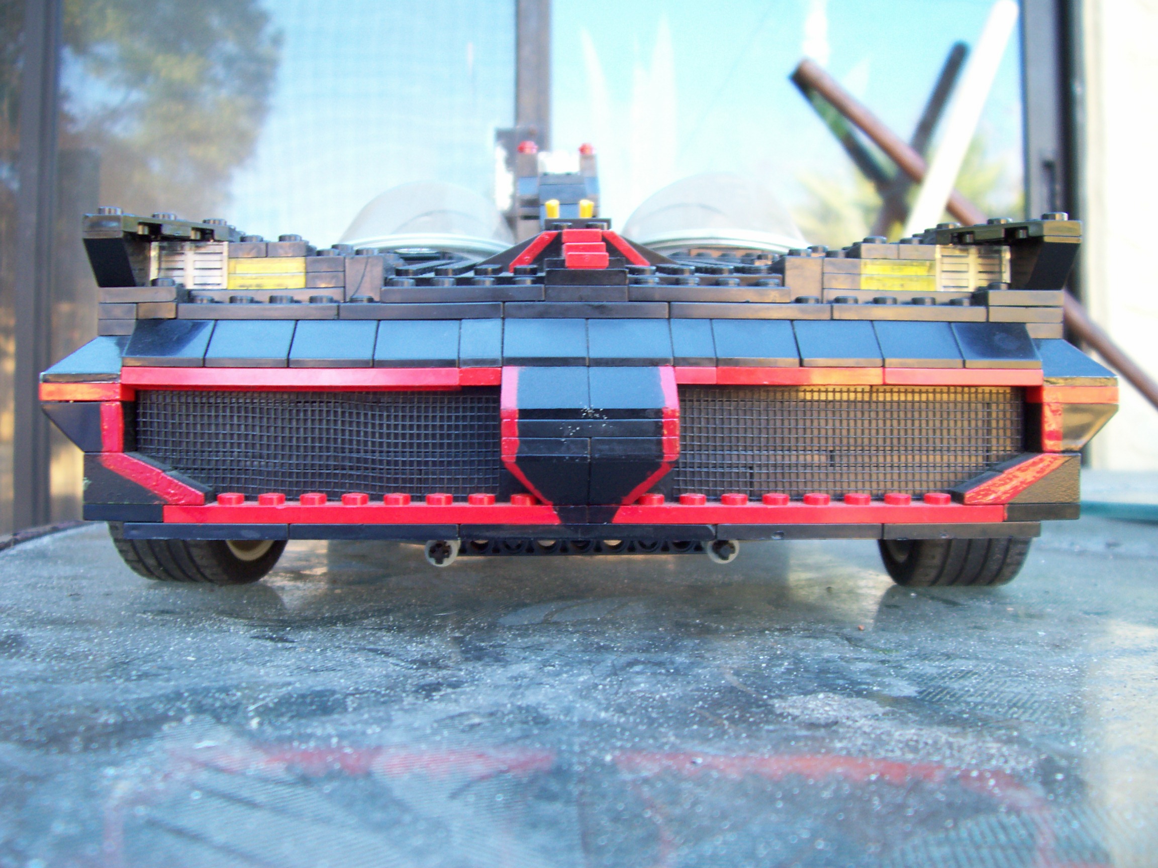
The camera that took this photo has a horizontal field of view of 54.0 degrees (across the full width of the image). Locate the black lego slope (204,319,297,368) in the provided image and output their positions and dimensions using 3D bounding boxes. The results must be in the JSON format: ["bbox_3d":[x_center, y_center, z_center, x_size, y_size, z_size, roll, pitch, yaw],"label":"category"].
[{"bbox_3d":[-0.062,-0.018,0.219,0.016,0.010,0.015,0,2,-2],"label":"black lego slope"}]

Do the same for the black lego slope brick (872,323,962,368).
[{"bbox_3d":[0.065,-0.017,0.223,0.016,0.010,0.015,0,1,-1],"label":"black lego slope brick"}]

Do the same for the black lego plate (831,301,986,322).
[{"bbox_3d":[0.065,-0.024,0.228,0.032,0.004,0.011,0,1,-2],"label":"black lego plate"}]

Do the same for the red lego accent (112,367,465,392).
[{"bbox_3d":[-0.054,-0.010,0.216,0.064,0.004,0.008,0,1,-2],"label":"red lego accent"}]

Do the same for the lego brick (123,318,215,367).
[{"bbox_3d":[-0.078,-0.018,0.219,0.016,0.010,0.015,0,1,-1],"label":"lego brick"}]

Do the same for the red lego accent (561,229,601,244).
[{"bbox_3d":[0.001,-0.042,0.243,0.008,0.003,0.008,0,1,-2],"label":"red lego accent"}]

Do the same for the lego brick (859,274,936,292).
[{"bbox_3d":[0.065,-0.031,0.235,0.016,0.003,0.008,0,1,-2],"label":"lego brick"}]

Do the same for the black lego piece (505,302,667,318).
[{"bbox_3d":[0.001,-0.024,0.228,0.032,0.003,0.011,0,1,-1],"label":"black lego piece"}]

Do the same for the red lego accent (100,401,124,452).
[{"bbox_3d":[-0.087,-0.001,0.213,0.005,0.010,0.005,0,1,-2],"label":"red lego accent"}]

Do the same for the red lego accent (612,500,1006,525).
[{"bbox_3d":[0.044,0.015,0.221,0.076,0.004,0.009,0,1,-1],"label":"red lego accent"}]

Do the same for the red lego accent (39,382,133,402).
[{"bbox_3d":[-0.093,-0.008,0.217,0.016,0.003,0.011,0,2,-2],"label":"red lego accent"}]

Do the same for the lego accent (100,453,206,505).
[{"bbox_3d":[-0.079,0.008,0.215,0.020,0.010,0.006,0,2,-2],"label":"lego accent"}]

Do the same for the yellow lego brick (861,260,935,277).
[{"bbox_3d":[0.065,-0.034,0.235,0.016,0.003,0.008,0,2,-2],"label":"yellow lego brick"}]

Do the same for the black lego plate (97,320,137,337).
[{"bbox_3d":[-0.089,-0.021,0.223,0.008,0.003,0.009,0,2,-2],"label":"black lego plate"}]

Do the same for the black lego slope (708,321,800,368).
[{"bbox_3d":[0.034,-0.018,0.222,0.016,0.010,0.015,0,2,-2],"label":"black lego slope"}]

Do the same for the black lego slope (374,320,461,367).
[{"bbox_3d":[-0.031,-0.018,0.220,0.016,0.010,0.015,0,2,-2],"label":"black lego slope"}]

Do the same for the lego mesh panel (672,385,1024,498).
[{"bbox_3d":[0.053,0.002,0.224,0.070,0.022,0.003,0,2,-2],"label":"lego mesh panel"}]

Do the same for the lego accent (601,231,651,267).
[{"bbox_3d":[0.010,-0.040,0.247,0.010,0.011,0.020,0,2,-2],"label":"lego accent"}]

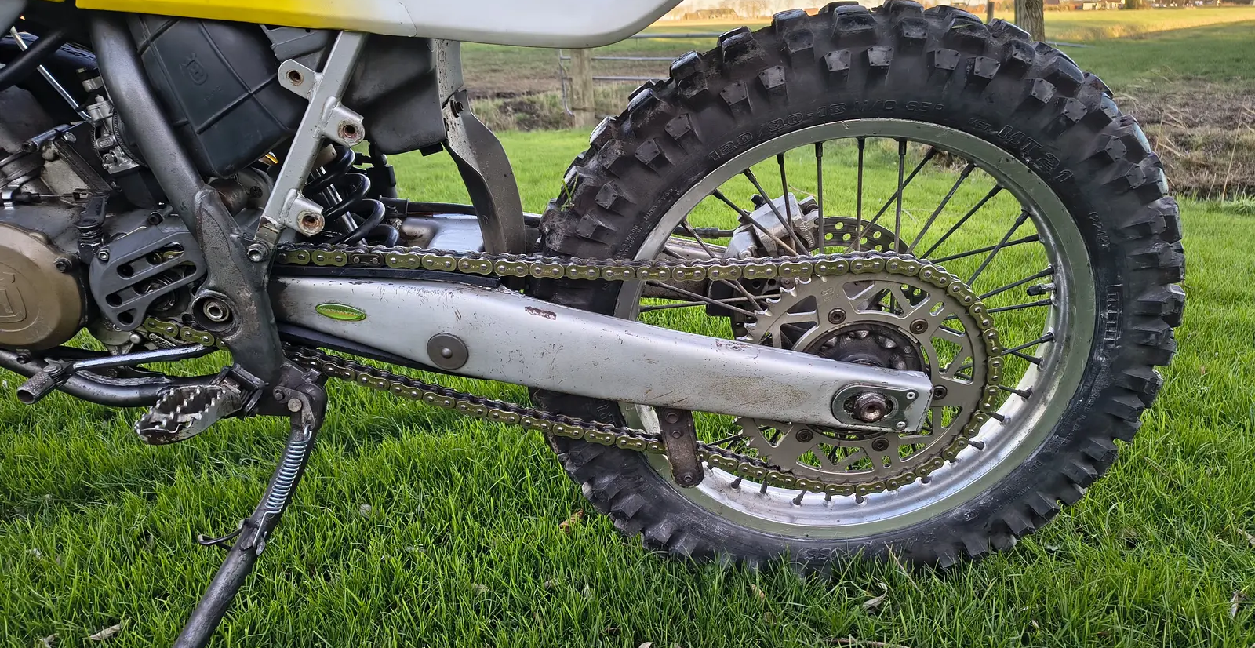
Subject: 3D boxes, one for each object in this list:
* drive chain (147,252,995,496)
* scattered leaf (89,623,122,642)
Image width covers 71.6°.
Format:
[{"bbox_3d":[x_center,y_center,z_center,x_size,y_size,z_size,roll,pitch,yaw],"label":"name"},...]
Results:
[{"bbox_3d":[-0.056,0.054,0.838,0.827,0.270,0.022,0,28,0],"label":"drive chain"},{"bbox_3d":[-0.584,0.345,0.975,0.013,0.010,0.033,14,25,38],"label":"scattered leaf"}]

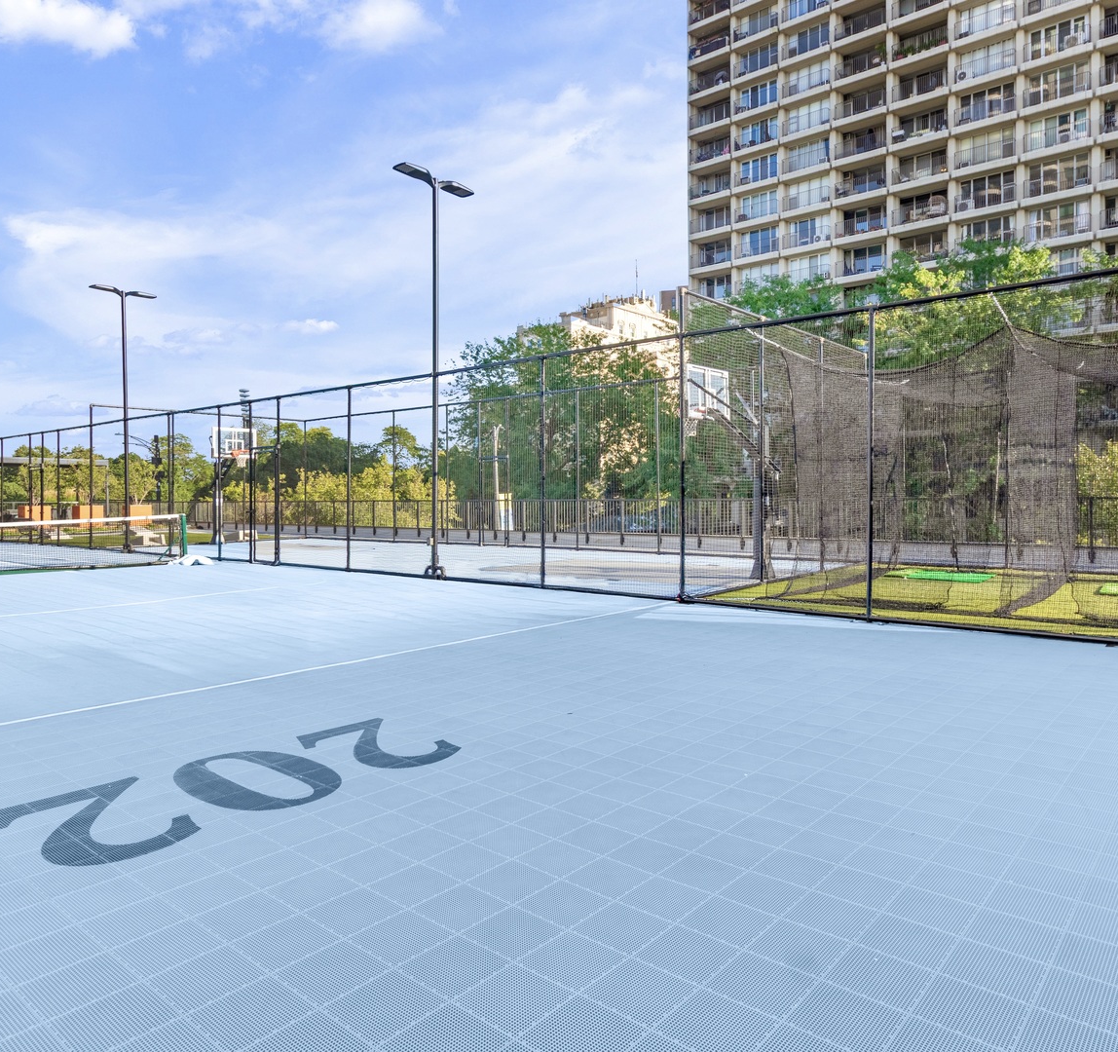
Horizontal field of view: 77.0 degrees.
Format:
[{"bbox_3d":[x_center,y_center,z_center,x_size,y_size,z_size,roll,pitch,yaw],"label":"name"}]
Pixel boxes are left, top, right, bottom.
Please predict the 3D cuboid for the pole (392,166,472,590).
[{"bbox_3d":[-2.370,-2.860,13.500,1.720,7.720,0.420,-1,1,-44],"label":"pole"}]

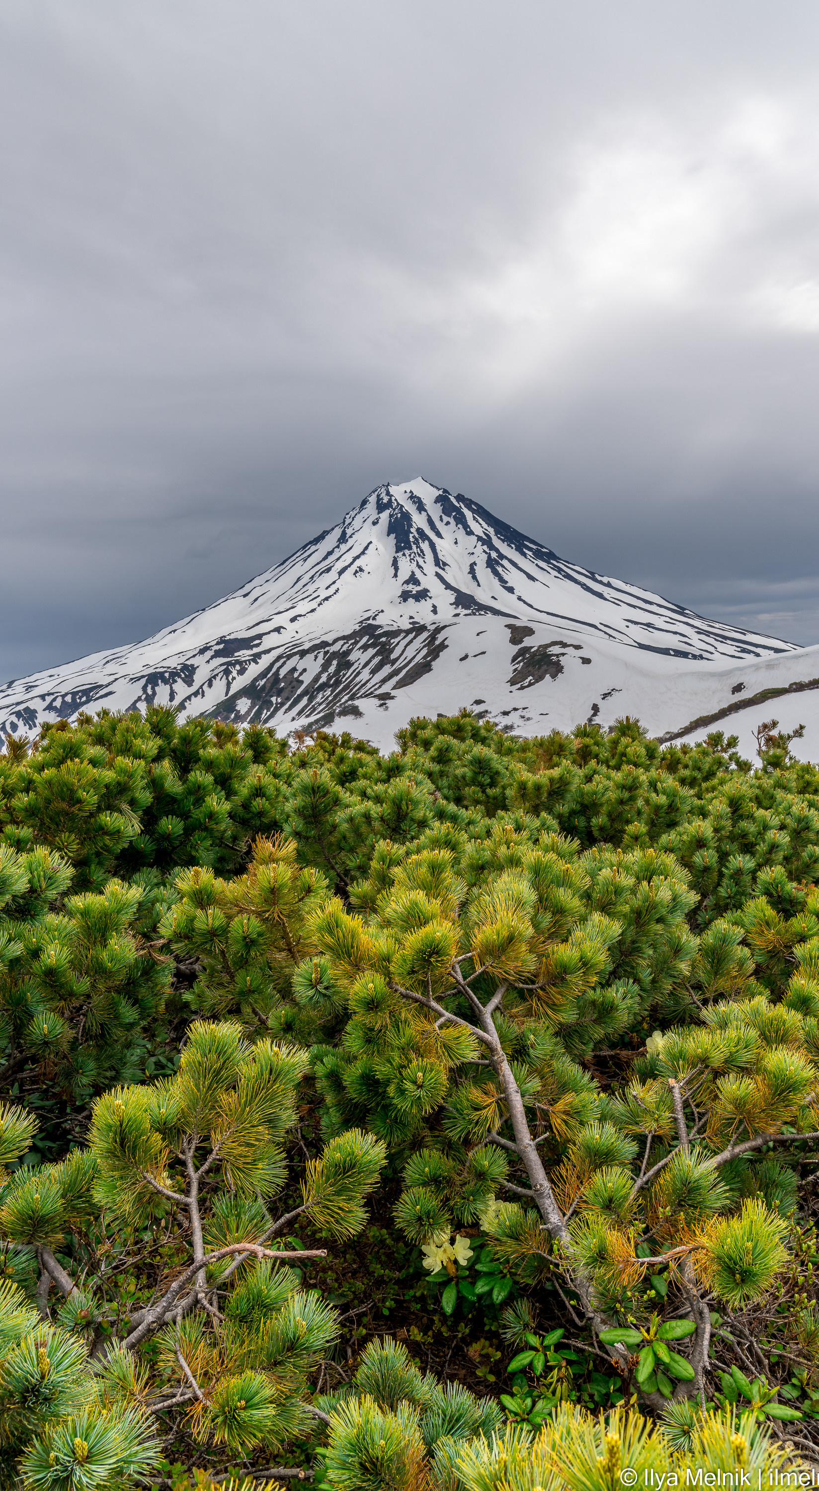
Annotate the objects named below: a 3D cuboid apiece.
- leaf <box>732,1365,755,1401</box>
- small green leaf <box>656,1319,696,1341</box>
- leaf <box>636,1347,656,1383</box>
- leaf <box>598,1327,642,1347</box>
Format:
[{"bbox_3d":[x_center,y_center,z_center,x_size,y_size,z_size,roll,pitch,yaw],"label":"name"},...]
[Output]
[{"bbox_3d":[0.465,0.892,1.680,0.024,0.009,0.050,-16,46,-17],"label":"leaf"},{"bbox_3d":[0.387,0.849,1.743,0.060,0.009,0.027,-17,42,-6],"label":"small green leaf"},{"bbox_3d":[0.332,0.872,1.690,0.023,0.009,0.053,13,48,29],"label":"leaf"},{"bbox_3d":[0.306,0.854,1.732,0.063,0.009,0.026,-1,42,9],"label":"leaf"}]

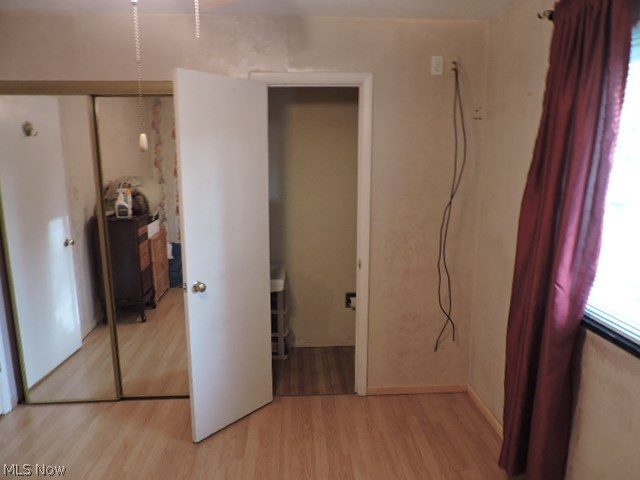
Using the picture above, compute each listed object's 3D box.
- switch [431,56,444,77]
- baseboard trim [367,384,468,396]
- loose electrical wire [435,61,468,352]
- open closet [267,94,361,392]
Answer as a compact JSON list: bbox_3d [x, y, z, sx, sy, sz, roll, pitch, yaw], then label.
[{"bbox_3d":[0.714,-1.053,2.686,0.073,0.113,0.010,-1,10,-3],"label":"switch"},{"bbox_3d":[0.677,1.038,3.054,0.704,0.063,0.014,-1,10,-3],"label":"baseboard trim"},{"bbox_3d":[0.851,-0.160,2.835,0.142,1.875,0.045,-1,10,-3],"label":"loose electrical wire"},{"bbox_3d":[-0.065,0.007,3.231,0.585,2.030,0.780,-1,10,-3],"label":"open closet"}]

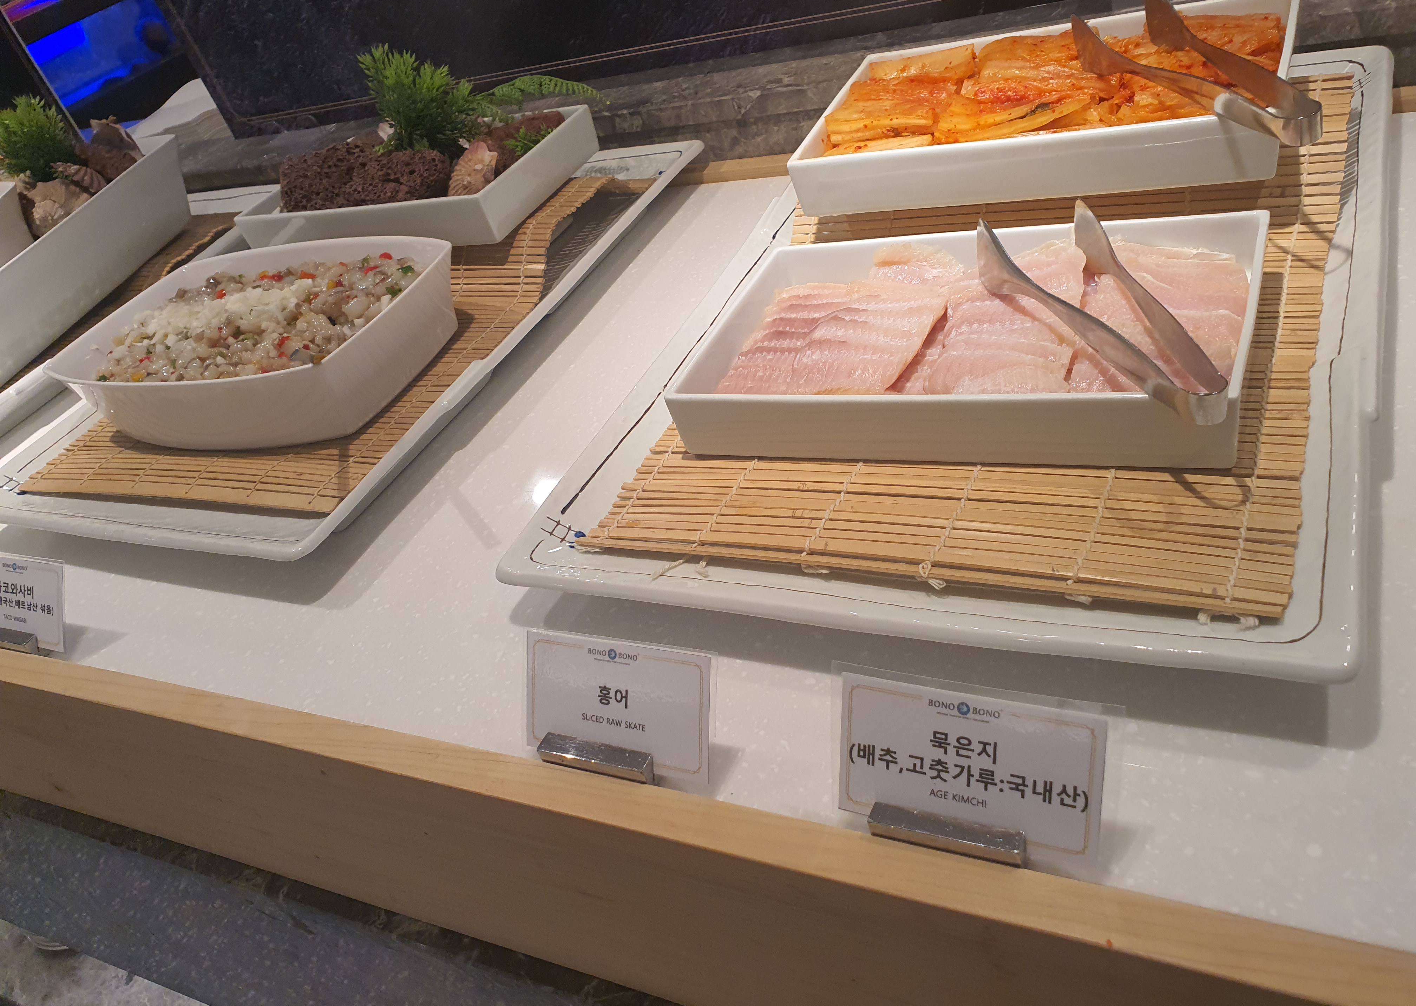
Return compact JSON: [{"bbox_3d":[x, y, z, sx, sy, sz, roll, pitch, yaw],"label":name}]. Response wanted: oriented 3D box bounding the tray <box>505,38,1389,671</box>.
[{"bbox_3d":[0.167,-0.119,0.604,0.366,0.027,0.532,5,43,30],"label":"tray"}]

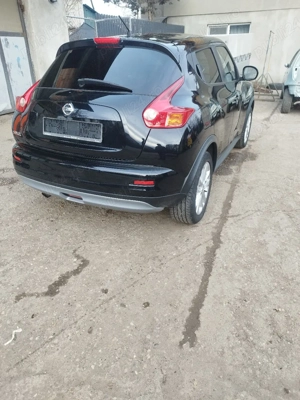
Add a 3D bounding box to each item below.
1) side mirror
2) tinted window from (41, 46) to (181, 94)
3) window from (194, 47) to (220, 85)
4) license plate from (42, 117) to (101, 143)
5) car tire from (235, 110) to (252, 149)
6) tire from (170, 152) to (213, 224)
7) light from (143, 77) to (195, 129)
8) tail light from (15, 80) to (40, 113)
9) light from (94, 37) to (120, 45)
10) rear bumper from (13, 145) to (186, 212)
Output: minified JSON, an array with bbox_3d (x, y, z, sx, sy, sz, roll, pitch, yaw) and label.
[{"bbox_3d":[1.210,-1.528,3.319,0.230,0.180,0.130,13,30,23],"label":"side mirror"},{"bbox_3d":[-0.406,-0.981,2.132,1.200,0.120,0.450,13,70,23],"label":"tinted window"},{"bbox_3d":[0.528,-1.199,2.498,0.050,0.320,0.740,-4,22,30],"label":"window"},{"bbox_3d":[-0.564,-0.508,2.015,0.530,0.130,0.025,13,20,23],"label":"license plate"},{"bbox_3d":[1.506,-1.156,4.530,0.220,0.665,0.665,13,30,23],"label":"car tire"},{"bbox_3d":[0.402,-0.128,2.499,0.220,0.665,0.665,13,30,23],"label":"tire"},{"bbox_3d":[0.152,-0.647,1.861,0.300,0.320,0.310,13,30,23],"label":"light"},{"bbox_3d":[-1.063,-0.923,2.382,0.300,0.320,0.310,13,30,23],"label":"tail light"},{"bbox_3d":[-0.325,-1.216,2.119,0.270,0.055,0.060,13,30,23],"label":"light"},{"bbox_3d":[-0.518,-0.232,2.268,1.680,0.430,0.420,13,30,23],"label":"rear bumper"}]

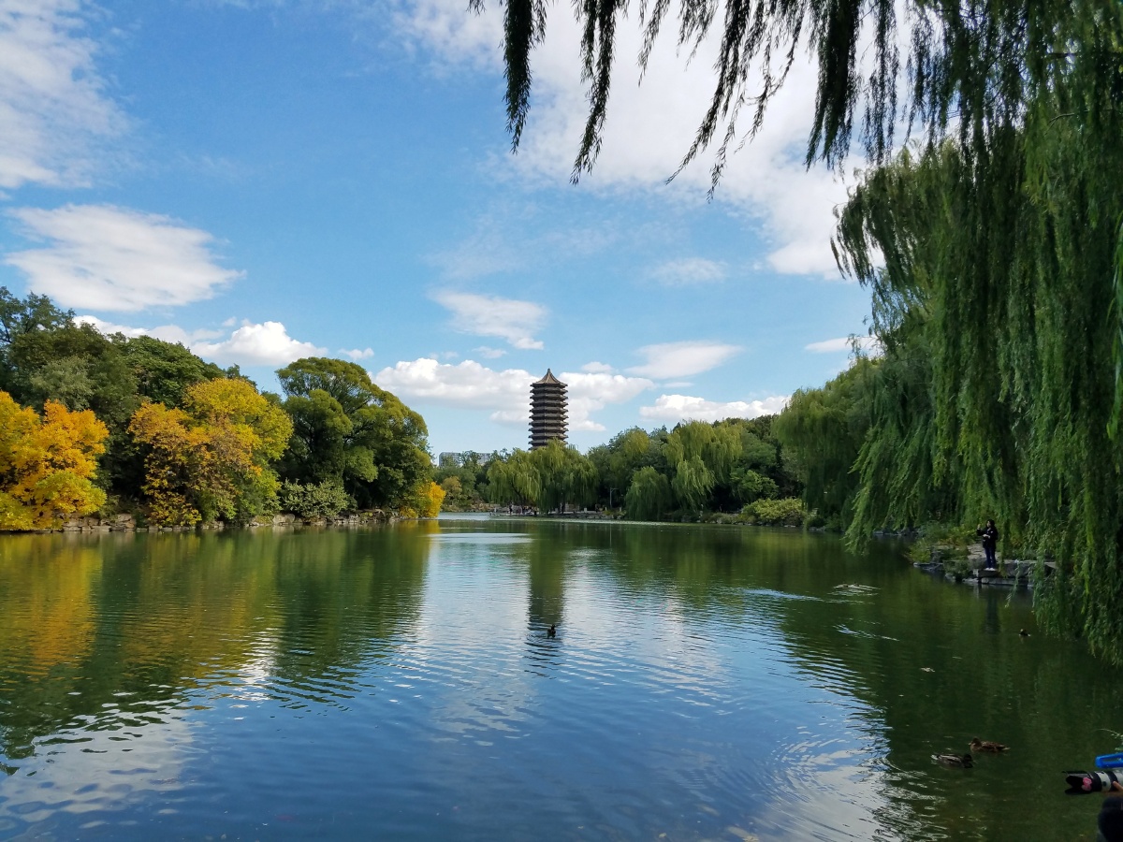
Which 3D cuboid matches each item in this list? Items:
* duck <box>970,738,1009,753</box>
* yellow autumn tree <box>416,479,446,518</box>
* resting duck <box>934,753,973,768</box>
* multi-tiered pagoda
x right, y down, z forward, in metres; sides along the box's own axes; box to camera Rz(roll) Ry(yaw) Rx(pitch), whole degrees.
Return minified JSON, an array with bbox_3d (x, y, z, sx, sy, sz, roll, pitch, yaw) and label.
[{"bbox_3d":[4.905,3.726,9.664,0.460,0.180,0.170,0,-5,4],"label":"duck"},{"bbox_3d":[-18.395,10.947,119.931,4.200,5.600,4.200,0,-5,0],"label":"yellow autumn tree"},{"bbox_3d":[4.243,3.672,9.117,0.460,0.180,0.170,-2,-6,22],"label":"resting duck"},{"bbox_3d":[-3.604,3.871,240.647,10.500,37.000,10.500,1,-5,-11],"label":"multi-tiered pagoda"}]

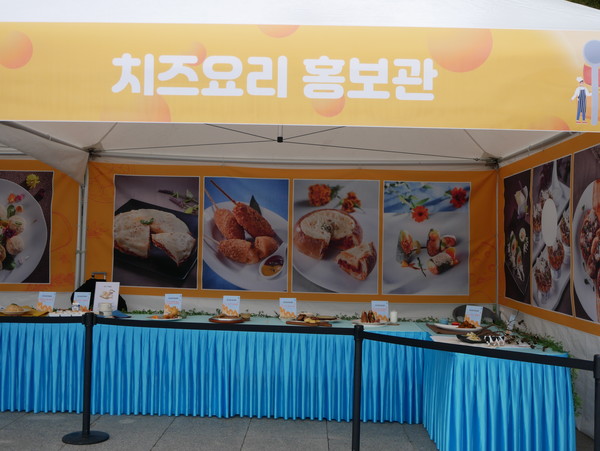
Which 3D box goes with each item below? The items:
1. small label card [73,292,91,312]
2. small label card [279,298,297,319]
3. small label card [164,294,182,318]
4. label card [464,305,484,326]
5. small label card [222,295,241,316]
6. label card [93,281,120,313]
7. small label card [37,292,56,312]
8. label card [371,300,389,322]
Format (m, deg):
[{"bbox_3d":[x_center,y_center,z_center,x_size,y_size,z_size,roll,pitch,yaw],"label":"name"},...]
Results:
[{"bbox_3d":[-1.960,0.706,6.240,0.150,0.205,0.050,1,-2,1],"label":"small label card"},{"bbox_3d":[-0.105,0.756,6.220,0.150,0.205,0.050,1,-2,-4],"label":"small label card"},{"bbox_3d":[-1.138,0.721,6.240,0.150,0.205,0.050,1,-2,-5],"label":"small label card"},{"bbox_3d":[1.510,0.802,6.020,0.150,0.205,0.050,1,-2,24],"label":"label card"},{"bbox_3d":[-0.616,0.739,6.240,0.150,0.205,0.050,1,-2,1],"label":"small label card"},{"bbox_3d":[-1.724,0.655,6.200,0.212,0.290,0.065,1,-2,0],"label":"label card"},{"bbox_3d":[-2.271,0.702,6.220,0.150,0.205,0.050,1,-2,7],"label":"small label card"},{"bbox_3d":[0.718,0.779,6.200,0.150,0.205,0.050,1,-2,-5],"label":"label card"}]

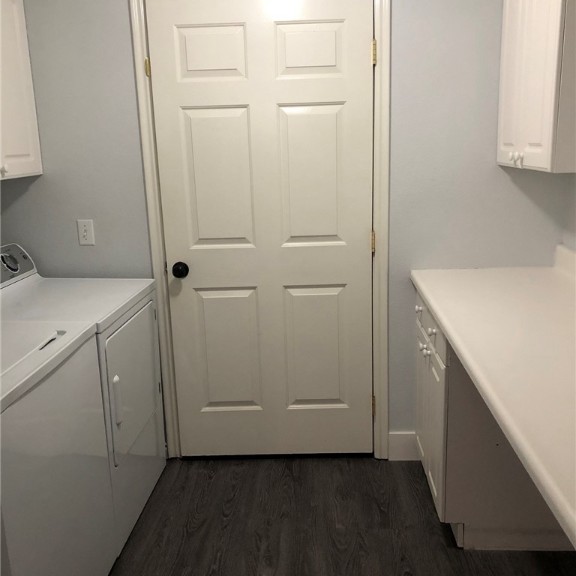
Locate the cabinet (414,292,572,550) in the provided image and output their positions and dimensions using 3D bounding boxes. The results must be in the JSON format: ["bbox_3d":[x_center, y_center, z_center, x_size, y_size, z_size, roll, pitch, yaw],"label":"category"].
[{"bbox_3d":[0.864,0.457,2.486,0.612,0.875,0.648,-1,14,3],"label":"cabinet"}]

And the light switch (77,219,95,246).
[{"bbox_3d":[-0.886,-0.242,2.733,0.071,0.116,0.010,-1,14,3],"label":"light switch"}]

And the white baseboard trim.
[{"bbox_3d":[0.551,0.739,2.905,0.152,0.149,0.018,-1,14,3],"label":"white baseboard trim"}]

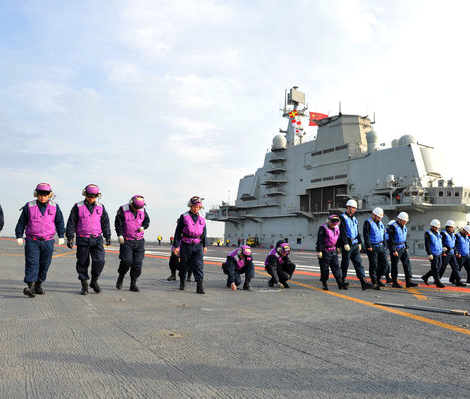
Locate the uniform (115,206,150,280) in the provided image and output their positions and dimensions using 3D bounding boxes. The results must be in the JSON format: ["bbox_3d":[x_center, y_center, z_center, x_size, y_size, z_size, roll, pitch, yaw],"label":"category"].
[{"bbox_3d":[-1.826,0.776,7.126,0.560,1.312,0.420,5,-7,-28],"label":"uniform"}]

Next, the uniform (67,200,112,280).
[{"bbox_3d":[-2.396,0.673,6.594,0.700,1.322,0.400,5,-7,-29],"label":"uniform"}]

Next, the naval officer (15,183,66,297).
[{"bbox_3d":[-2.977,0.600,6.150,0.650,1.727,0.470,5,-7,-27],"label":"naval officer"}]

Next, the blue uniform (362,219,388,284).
[{"bbox_3d":[3.094,1.111,8.751,0.540,1.391,0.420,6,-7,-33],"label":"blue uniform"}]

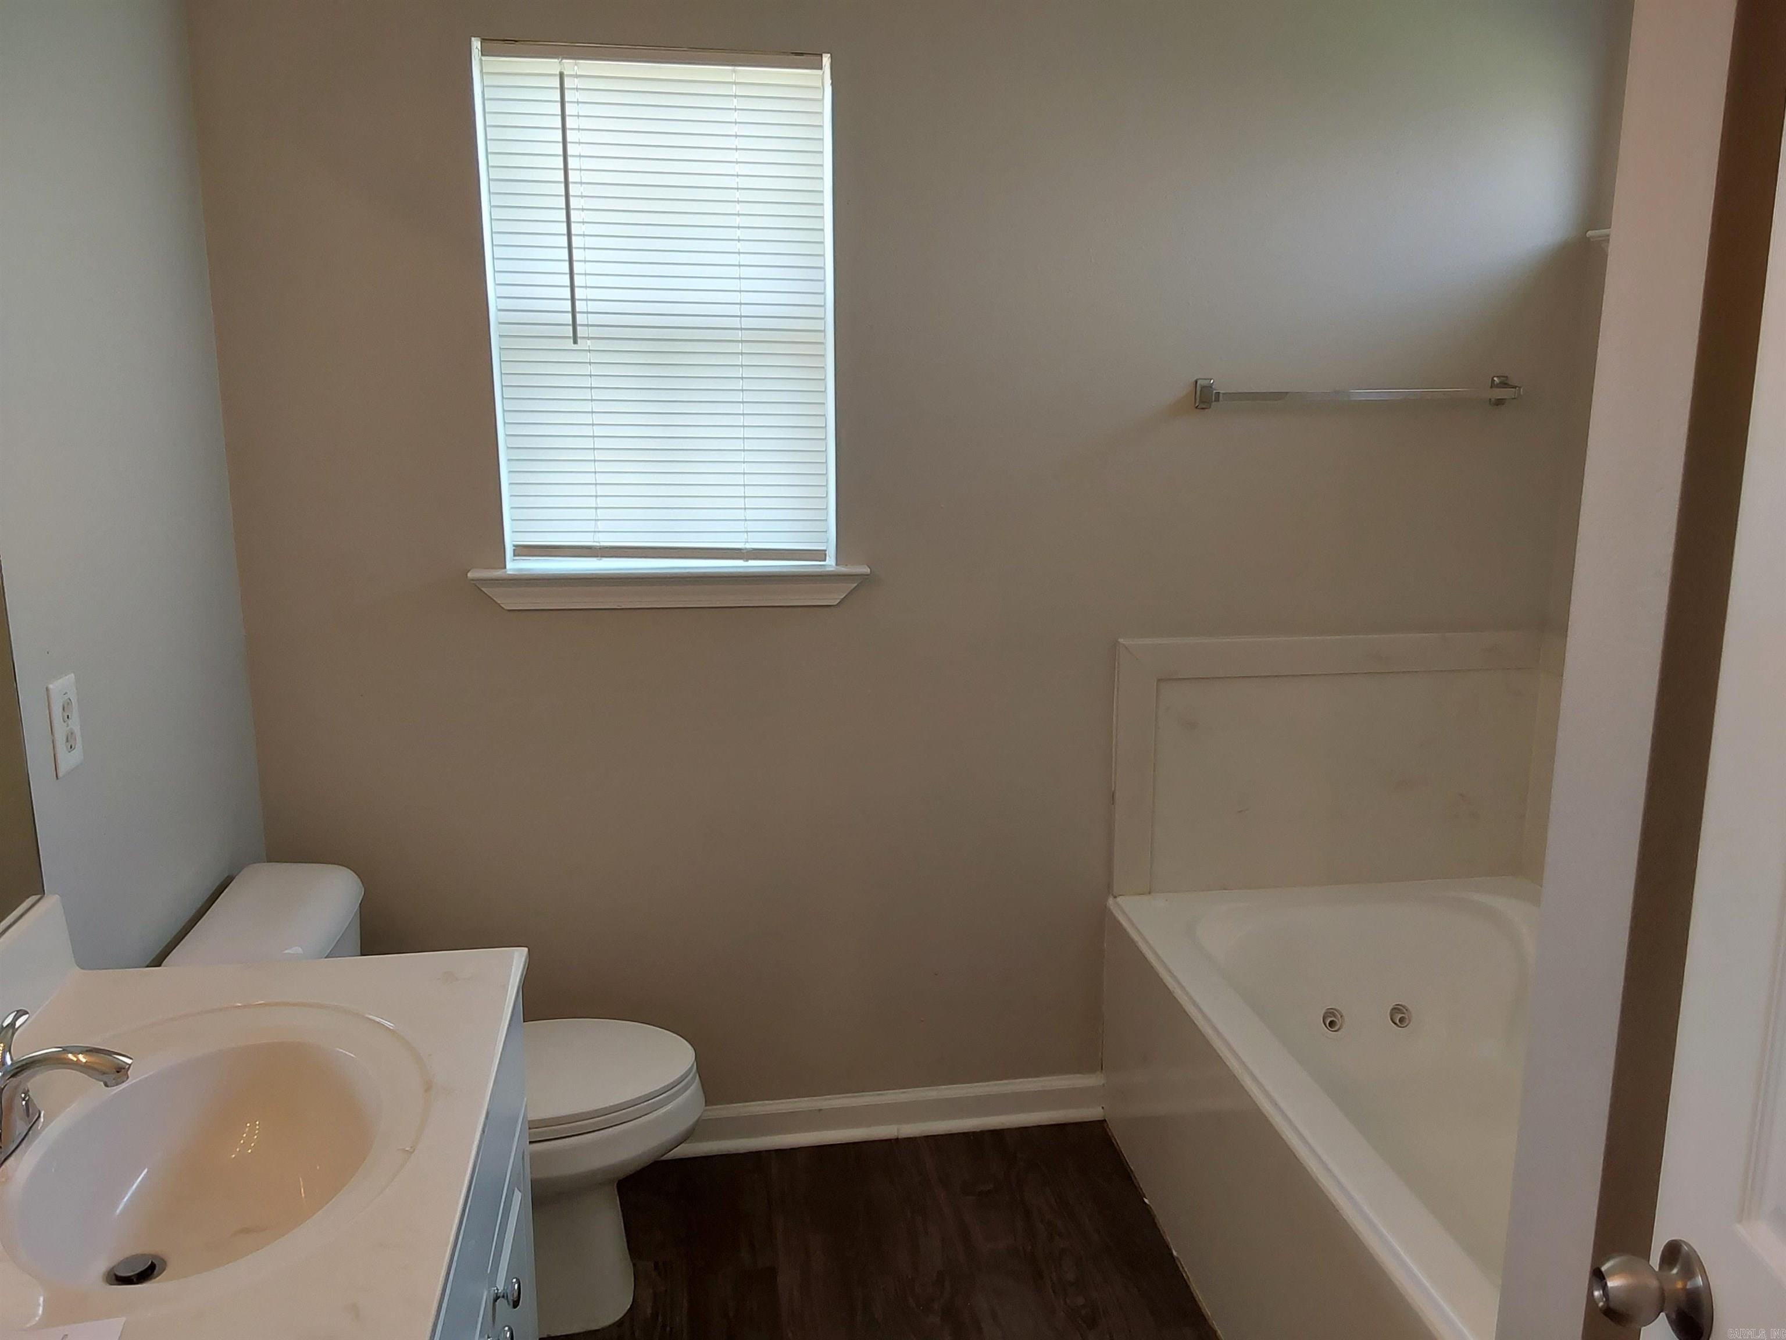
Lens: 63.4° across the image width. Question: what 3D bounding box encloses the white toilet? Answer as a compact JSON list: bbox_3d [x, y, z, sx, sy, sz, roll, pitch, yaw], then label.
[{"bbox_3d":[-0.692,0.716,2.377,0.757,0.720,0.456,-2,12,-8],"label":"white toilet"}]

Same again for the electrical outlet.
[{"bbox_3d":[-1.042,0.070,1.815,0.007,0.115,0.072,-2,12,-8],"label":"electrical outlet"}]

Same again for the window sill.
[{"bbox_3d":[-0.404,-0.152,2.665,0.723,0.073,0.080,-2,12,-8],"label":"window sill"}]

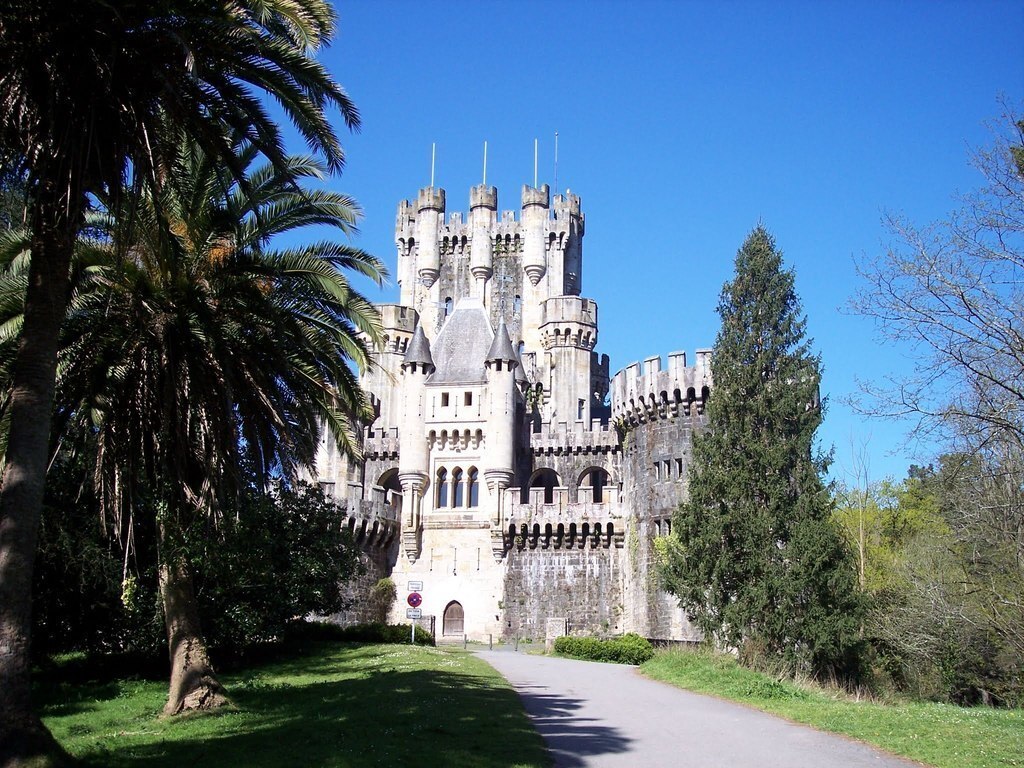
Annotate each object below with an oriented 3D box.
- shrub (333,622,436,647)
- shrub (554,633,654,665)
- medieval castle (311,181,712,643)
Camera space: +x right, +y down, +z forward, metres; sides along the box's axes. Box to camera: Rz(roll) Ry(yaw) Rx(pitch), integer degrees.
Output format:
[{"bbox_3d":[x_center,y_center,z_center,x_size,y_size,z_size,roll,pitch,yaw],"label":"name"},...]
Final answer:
[{"bbox_3d":[-5.550,10.356,47.899,4.300,1.000,1.400,-1,-11,3],"label":"shrub"},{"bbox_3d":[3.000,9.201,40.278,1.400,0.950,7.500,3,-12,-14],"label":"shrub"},{"bbox_3d":[1.800,0.378,80.486,31.000,34.000,29.000,-1,-11,6],"label":"medieval castle"}]

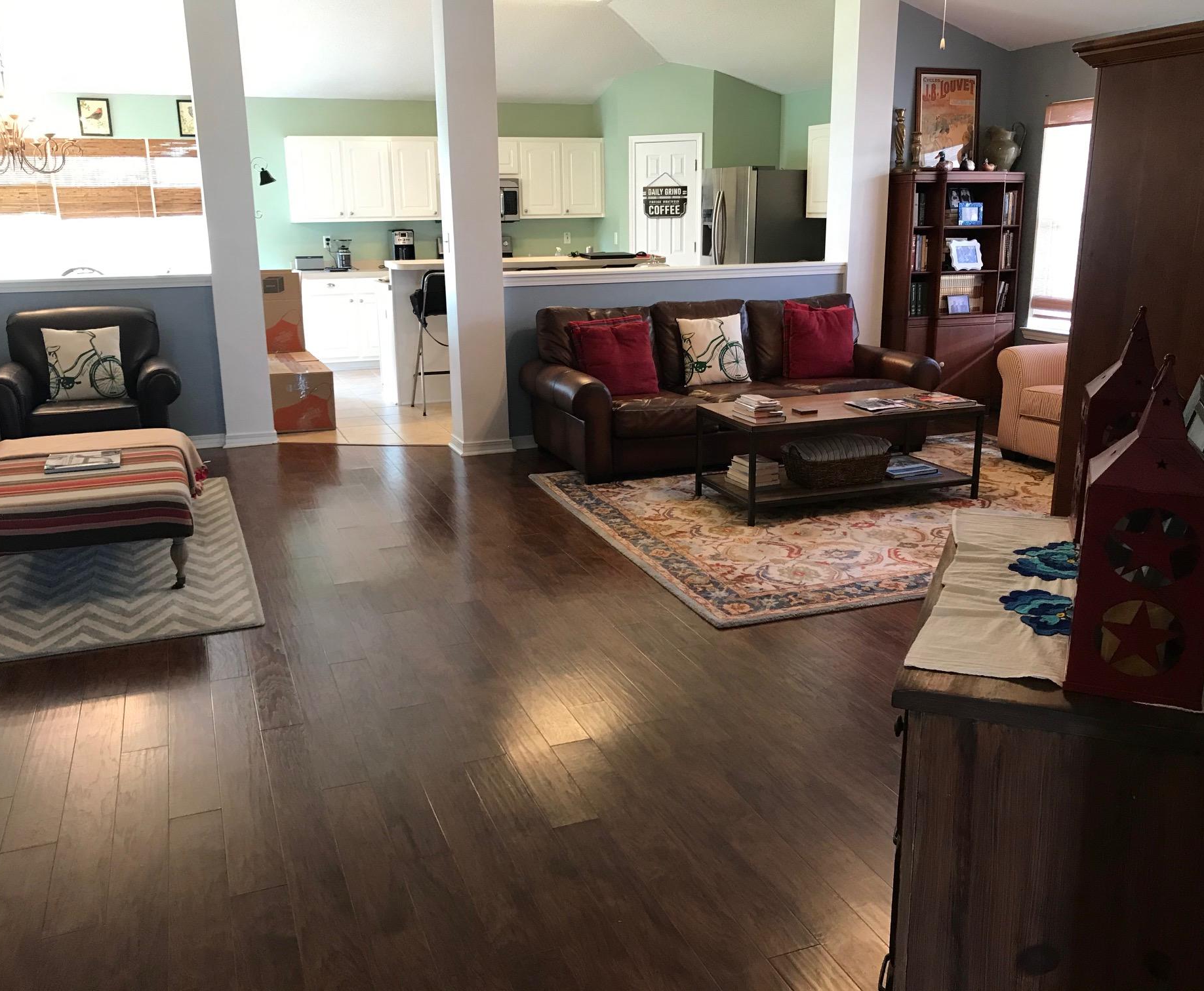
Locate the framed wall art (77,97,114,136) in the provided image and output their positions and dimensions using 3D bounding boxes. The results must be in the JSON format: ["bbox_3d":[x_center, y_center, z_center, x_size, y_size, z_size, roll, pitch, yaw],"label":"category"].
[{"bbox_3d":[-4.413,-3.292,9.315,0.250,0.310,0.025,-7,16,-20],"label":"framed wall art"}]

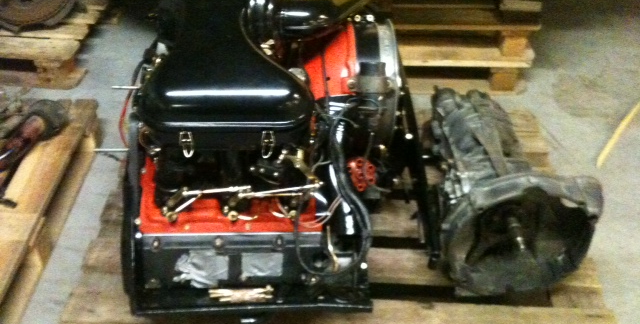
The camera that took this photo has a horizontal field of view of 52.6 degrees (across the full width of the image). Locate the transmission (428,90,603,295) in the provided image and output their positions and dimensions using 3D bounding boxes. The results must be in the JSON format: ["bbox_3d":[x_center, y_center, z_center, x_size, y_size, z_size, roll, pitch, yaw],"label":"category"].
[{"bbox_3d":[0.415,-0.002,1.565,0.335,0.340,0.550,3,41,-1],"label":"transmission"}]

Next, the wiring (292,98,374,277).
[{"bbox_3d":[0.028,0.069,1.301,0.150,0.310,0.170,1,41,-3],"label":"wiring"}]

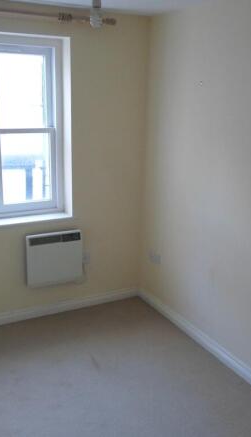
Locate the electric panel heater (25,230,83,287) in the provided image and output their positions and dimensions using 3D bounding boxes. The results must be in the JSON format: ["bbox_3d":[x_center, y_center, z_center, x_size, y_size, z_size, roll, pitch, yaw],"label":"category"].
[{"bbox_3d":[-0.569,0.327,3.403,0.445,0.420,0.085,-6,17,-27],"label":"electric panel heater"}]

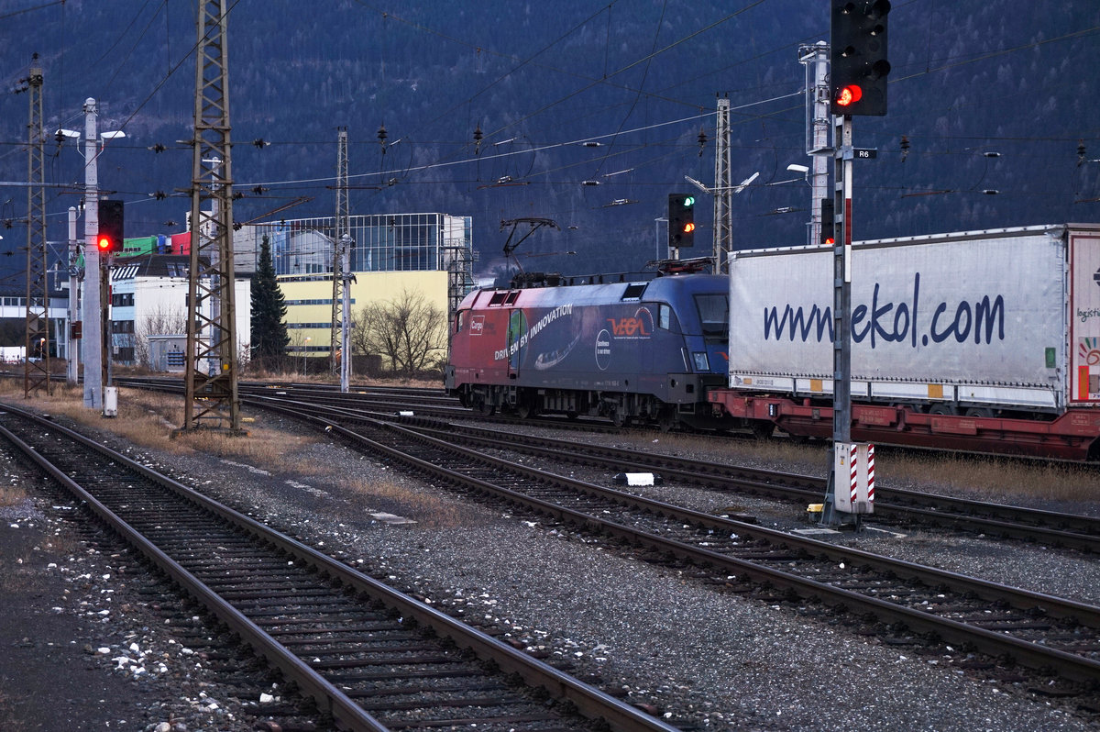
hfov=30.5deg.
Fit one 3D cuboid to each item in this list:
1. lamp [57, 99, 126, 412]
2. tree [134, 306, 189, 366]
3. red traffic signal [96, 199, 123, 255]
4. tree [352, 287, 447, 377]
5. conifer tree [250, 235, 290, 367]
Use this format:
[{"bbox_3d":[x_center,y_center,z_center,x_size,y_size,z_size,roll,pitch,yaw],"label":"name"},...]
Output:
[{"bbox_3d":[-16.053,-3.865,70.500,2.400,10.950,0.700,0,1,-15],"label":"lamp"},{"bbox_3d":[-34.762,-2.580,180.000,4.800,5.600,4.400,0,1,-11],"label":"tree"},{"bbox_3d":[-13.560,-4.287,62.200,0.800,1.700,0.400,0,1,-16],"label":"red traffic signal"},{"bbox_3d":[-11.157,-2.627,150.000,7.200,6.600,6.300,0,1,-4],"label":"tree"},{"bbox_3d":[-24.183,-5.502,174.000,3.600,11.600,3.600,0,1,-8],"label":"conifer tree"}]

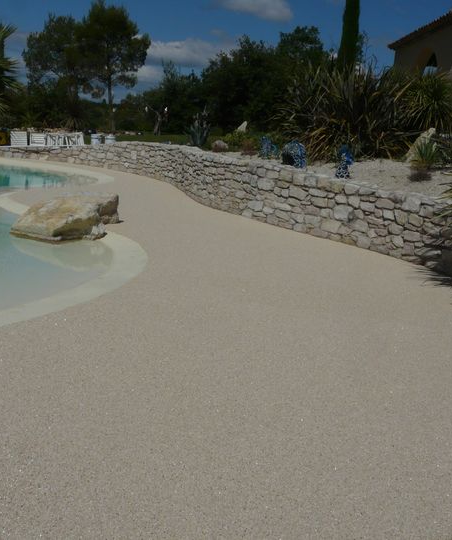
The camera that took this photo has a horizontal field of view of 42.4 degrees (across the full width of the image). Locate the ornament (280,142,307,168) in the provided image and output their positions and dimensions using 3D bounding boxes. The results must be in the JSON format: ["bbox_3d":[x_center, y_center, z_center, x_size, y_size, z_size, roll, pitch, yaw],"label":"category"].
[{"bbox_3d":[1.008,-1.725,8.698,0.380,0.419,0.420,11,18,35],"label":"ornament"}]

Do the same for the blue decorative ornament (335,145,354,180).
[{"bbox_3d":[1.555,-1.423,7.640,0.260,0.447,0.260,8,17,29],"label":"blue decorative ornament"}]

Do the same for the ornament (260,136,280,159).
[{"bbox_3d":[0.712,-2.051,9.750,0.300,0.369,0.260,8,17,29],"label":"ornament"}]

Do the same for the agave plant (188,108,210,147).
[{"bbox_3d":[-0.539,-2.895,11.854,0.448,0.784,0.460,0,15,0],"label":"agave plant"}]

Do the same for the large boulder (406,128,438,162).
[{"bbox_3d":[3.237,-2.068,9.694,0.533,0.575,0.480,0,15,0],"label":"large boulder"}]

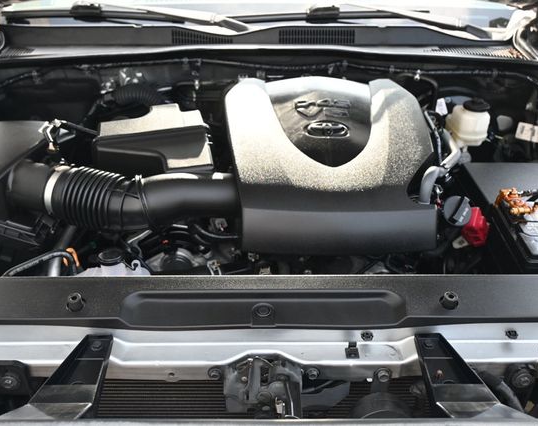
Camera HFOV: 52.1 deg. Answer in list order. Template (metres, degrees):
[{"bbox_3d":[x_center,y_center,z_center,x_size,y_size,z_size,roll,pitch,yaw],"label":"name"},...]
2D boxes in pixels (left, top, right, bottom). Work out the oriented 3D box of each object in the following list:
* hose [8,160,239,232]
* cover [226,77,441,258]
[{"bbox_3d":[-0.268,-0.030,1.048,0.450,0.110,0.135,0,32,0],"label":"hose"},{"bbox_3d":[0.120,-0.108,1.105,0.400,0.190,0.390,0,32,0],"label":"cover"}]

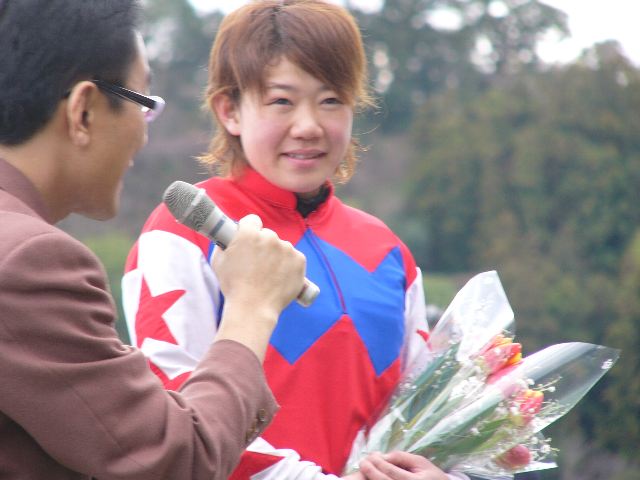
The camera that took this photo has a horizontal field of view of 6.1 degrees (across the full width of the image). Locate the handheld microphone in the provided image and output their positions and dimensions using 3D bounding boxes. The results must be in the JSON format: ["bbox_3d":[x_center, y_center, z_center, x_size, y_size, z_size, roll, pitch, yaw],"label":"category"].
[{"bbox_3d":[-0.086,0.004,6.550,0.202,0.047,0.047,37,0,-9],"label":"handheld microphone"}]

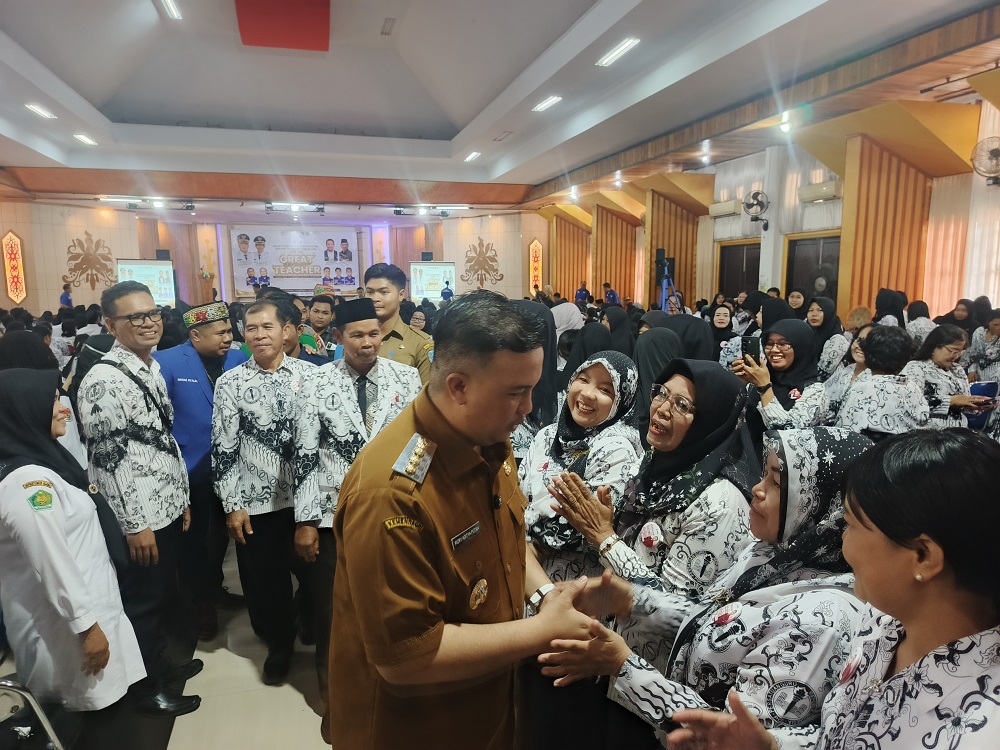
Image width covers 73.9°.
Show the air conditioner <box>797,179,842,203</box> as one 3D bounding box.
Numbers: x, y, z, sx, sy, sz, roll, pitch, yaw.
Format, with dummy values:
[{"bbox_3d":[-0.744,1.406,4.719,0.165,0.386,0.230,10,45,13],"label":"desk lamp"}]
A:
[{"bbox_3d":[5.497,-3.179,11.510,0.200,0.290,0.870,-3,9,-16],"label":"air conditioner"}]

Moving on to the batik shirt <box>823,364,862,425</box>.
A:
[{"bbox_3d":[1.918,0.245,3.574,0.450,0.640,0.300,7,11,40],"label":"batik shirt"}]

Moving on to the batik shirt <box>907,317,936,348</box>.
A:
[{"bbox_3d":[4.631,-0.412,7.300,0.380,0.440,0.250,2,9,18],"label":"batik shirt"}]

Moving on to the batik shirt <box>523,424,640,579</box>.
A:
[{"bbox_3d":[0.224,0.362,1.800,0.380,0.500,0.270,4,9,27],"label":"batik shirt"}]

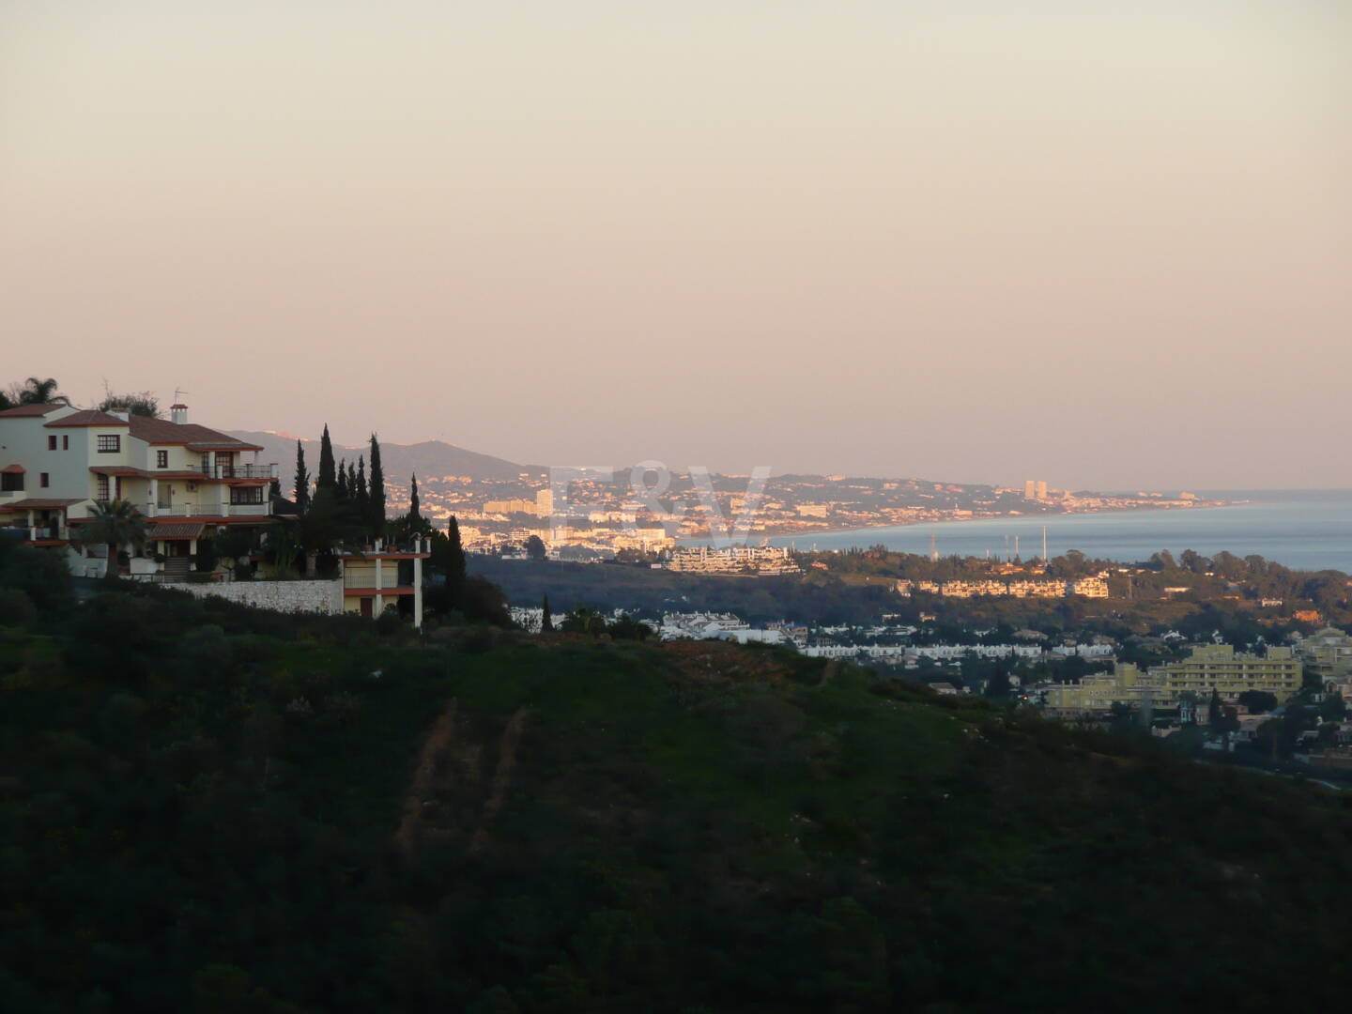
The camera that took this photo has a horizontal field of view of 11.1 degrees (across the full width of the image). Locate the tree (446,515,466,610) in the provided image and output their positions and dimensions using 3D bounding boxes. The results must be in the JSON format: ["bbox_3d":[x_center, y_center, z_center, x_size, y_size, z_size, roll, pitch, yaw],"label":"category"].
[{"bbox_3d":[-17.697,4.509,560.000,1.620,7.600,1.620,0,1,0],"label":"tree"}]

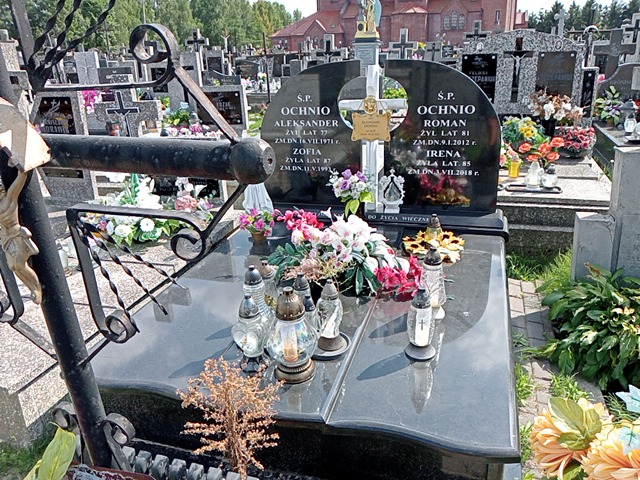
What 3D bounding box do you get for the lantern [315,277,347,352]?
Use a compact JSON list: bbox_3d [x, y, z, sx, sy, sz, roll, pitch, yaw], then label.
[{"bbox_3d":[0.046,0.287,2.015,0.118,0.295,0.118,-2,21,1],"label":"lantern"}]

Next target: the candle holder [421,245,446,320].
[{"bbox_3d":[0.498,0.179,2.221,0.108,0.323,0.108,4,22,17],"label":"candle holder"}]

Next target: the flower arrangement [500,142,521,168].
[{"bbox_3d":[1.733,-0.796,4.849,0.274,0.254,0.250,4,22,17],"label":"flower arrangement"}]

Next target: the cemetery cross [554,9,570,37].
[{"bbox_3d":[6.558,-5.868,14.000,0.430,0.850,0.130,4,23,17],"label":"cemetery cross"}]

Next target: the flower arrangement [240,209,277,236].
[{"bbox_3d":[-0.373,-0.096,3.177,0.195,0.198,0.180,4,22,17],"label":"flower arrangement"}]

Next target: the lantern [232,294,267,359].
[{"bbox_3d":[-0.264,0.344,1.923,0.128,0.306,0.105,-6,21,-9],"label":"lantern"}]

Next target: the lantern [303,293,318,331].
[{"bbox_3d":[-0.046,0.310,2.159,0.078,0.181,0.078,-2,22,1],"label":"lantern"}]

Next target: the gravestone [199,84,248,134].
[{"bbox_3d":[-1.211,-1.588,6.300,0.660,0.620,0.130,4,23,17],"label":"gravestone"}]

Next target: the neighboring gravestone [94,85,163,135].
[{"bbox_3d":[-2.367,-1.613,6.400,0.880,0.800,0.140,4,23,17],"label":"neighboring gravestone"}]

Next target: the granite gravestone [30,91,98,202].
[{"bbox_3d":[-1.974,-0.720,3.958,0.496,0.827,0.080,4,22,17],"label":"granite gravestone"}]

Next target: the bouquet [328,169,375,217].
[{"bbox_3d":[0.202,-0.299,3.274,0.292,0.311,0.220,4,22,17],"label":"bouquet"}]

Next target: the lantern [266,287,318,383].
[{"bbox_3d":[-0.099,0.333,1.887,0.186,0.345,0.186,-2,22,1],"label":"lantern"}]

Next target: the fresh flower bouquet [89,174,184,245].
[{"bbox_3d":[-1.185,-0.202,3.315,0.520,0.410,0.400,4,22,17],"label":"fresh flower bouquet"}]

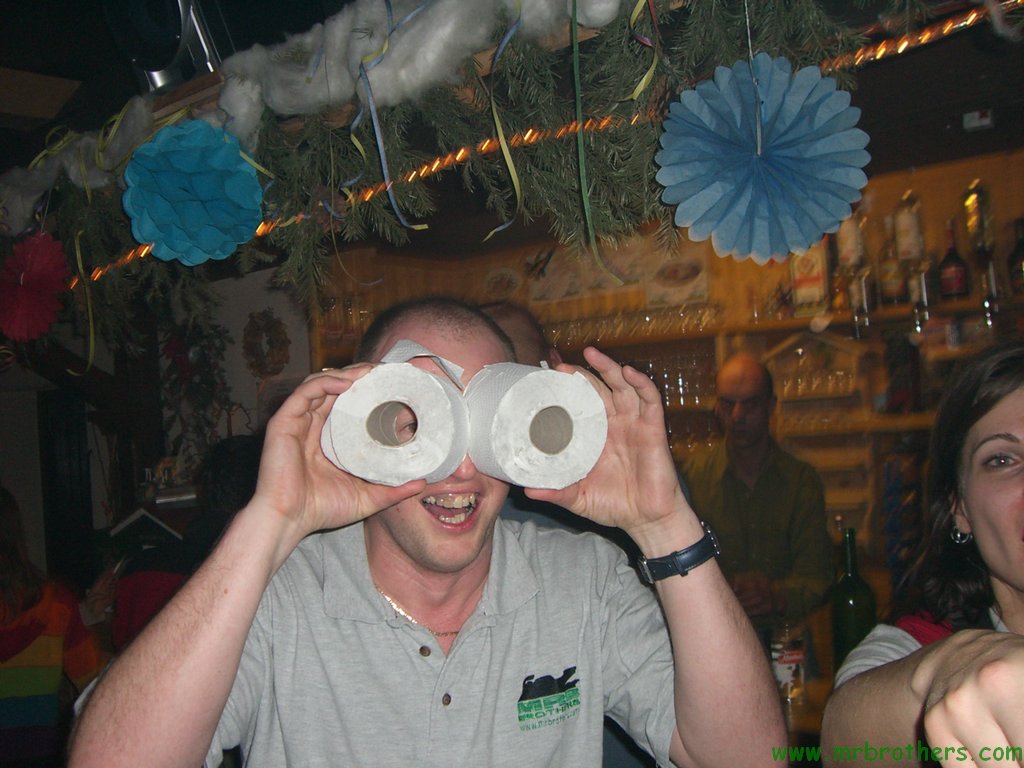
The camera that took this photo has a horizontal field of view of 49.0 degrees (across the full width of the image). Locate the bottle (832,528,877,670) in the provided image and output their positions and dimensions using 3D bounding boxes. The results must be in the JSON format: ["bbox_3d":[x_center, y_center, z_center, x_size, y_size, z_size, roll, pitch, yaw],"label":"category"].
[{"bbox_3d":[0.762,0.495,2.500,0.097,0.345,0.097,-5,-4,30],"label":"bottle"}]

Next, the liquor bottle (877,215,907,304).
[{"bbox_3d":[1.203,-0.393,3.550,0.083,0.280,0.083,-5,-4,30],"label":"liquor bottle"}]

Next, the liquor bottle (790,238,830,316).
[{"bbox_3d":[0.948,-0.360,3.600,0.107,0.280,0.085,-5,-3,25],"label":"liquor bottle"}]

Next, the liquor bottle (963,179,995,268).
[{"bbox_3d":[1.369,-0.471,3.300,0.082,0.265,0.082,-5,-4,30],"label":"liquor bottle"}]

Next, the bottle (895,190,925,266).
[{"bbox_3d":[1.201,-0.461,3.400,0.078,0.240,0.078,-5,-4,30],"label":"bottle"}]

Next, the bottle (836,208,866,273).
[{"bbox_3d":[1.057,-0.441,3.500,0.080,0.240,0.080,-5,-4,30],"label":"bottle"}]

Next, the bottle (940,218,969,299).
[{"bbox_3d":[1.355,-0.384,3.450,0.090,0.250,0.090,-5,-4,30],"label":"bottle"}]

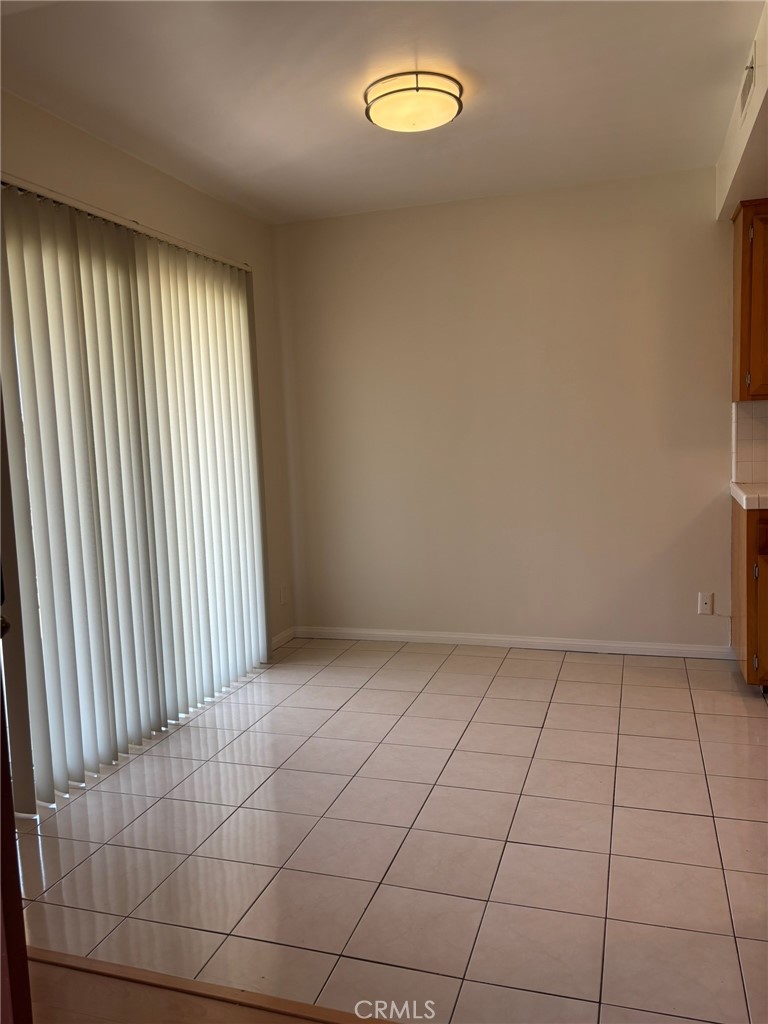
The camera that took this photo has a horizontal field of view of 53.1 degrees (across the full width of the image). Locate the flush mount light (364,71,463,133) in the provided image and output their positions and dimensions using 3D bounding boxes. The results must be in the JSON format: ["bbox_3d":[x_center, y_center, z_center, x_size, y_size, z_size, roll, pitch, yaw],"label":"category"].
[{"bbox_3d":[0.108,-1.453,2.764,0.356,0.109,0.356,-2,6,0],"label":"flush mount light"}]

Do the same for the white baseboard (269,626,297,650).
[{"bbox_3d":[-0.604,0.758,4.613,0.015,0.074,0.300,0,7,18],"label":"white baseboard"}]

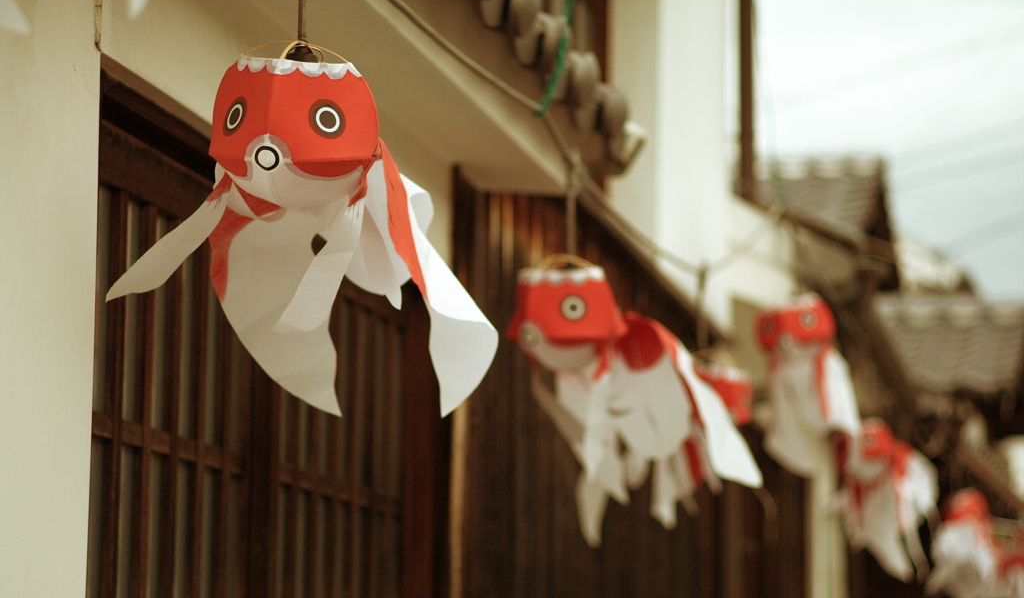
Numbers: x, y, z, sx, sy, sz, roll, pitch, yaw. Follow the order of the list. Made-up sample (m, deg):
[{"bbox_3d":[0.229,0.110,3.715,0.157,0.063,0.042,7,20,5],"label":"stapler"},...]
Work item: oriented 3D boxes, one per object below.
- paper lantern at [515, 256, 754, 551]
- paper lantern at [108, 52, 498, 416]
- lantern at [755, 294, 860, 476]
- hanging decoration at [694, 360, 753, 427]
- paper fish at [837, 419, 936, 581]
[{"bbox_3d":[0.218,0.196,5.580,0.380,0.480,0.460,-5,-10,33],"label":"paper lantern"},{"bbox_3d":[-0.275,-0.087,3.950,0.430,0.450,0.460,-1,-9,13],"label":"paper lantern"},{"bbox_3d":[0.852,0.253,8.630,0.310,0.490,0.420,-2,-9,20],"label":"lantern"},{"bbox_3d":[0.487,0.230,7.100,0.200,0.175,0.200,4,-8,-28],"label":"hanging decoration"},{"bbox_3d":[1.281,0.689,10.200,0.320,0.500,0.420,-5,-10,33],"label":"paper fish"}]

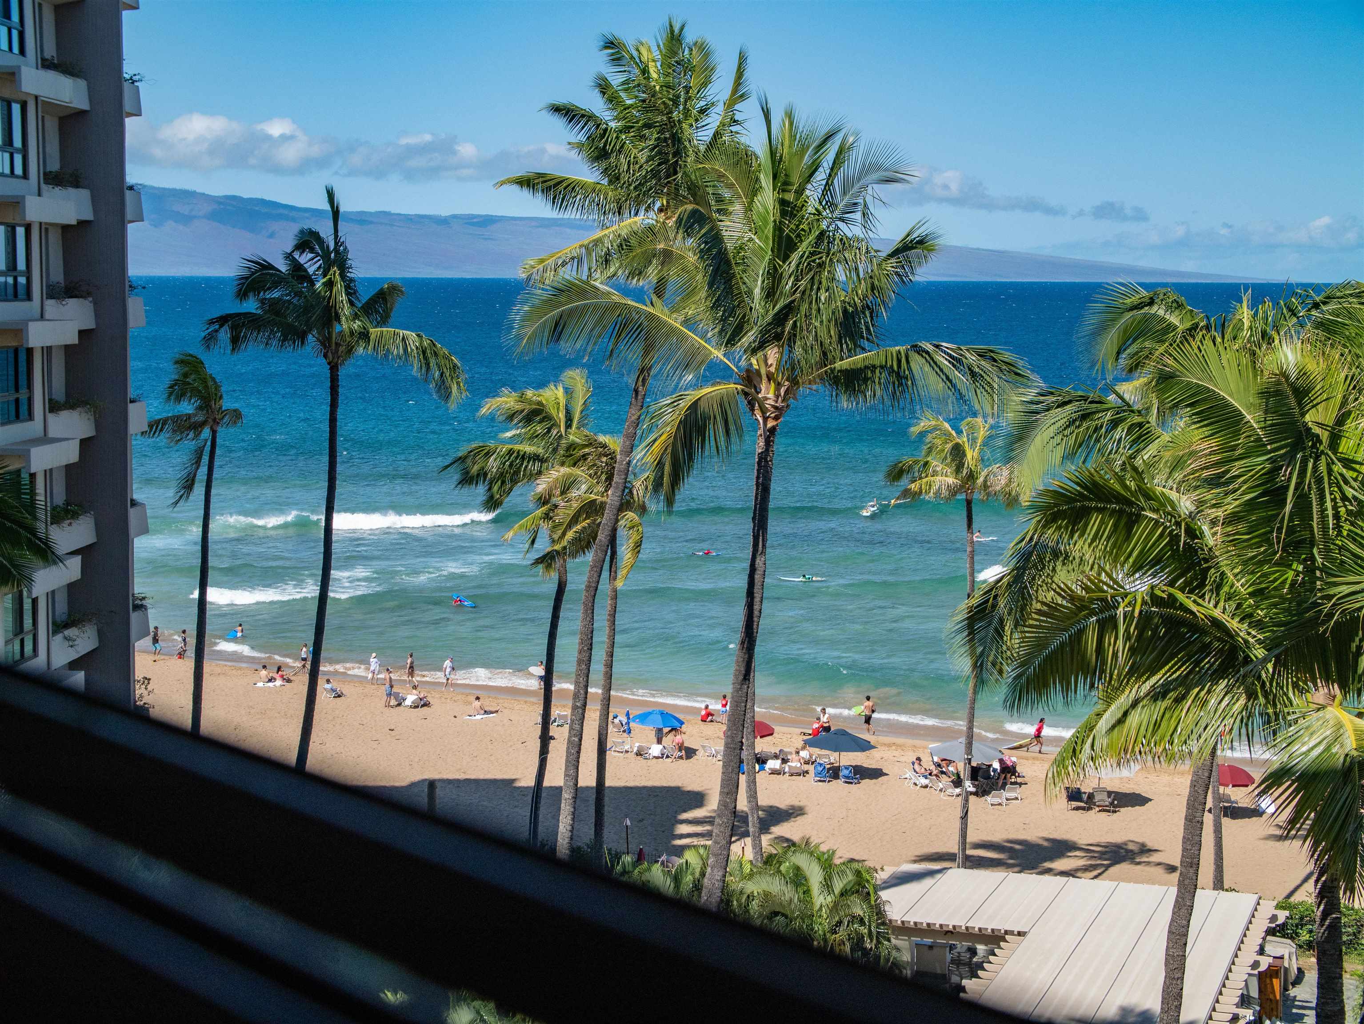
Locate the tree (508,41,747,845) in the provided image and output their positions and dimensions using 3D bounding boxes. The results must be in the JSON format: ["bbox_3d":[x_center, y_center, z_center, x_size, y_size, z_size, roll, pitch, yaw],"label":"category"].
[{"bbox_3d":[-1.381,0.546,59.314,5.703,23.955,5.800,0,5,0],"label":"tree"}]

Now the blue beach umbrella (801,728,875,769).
[{"bbox_3d":[6.150,9.365,98.049,2.799,1.900,2.799,0,5,0],"label":"blue beach umbrella"}]

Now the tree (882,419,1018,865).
[{"bbox_3d":[7.247,4.529,68.725,3.679,14.352,4.000,0,5,0],"label":"tree"}]

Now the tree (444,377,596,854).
[{"bbox_3d":[-4.662,3.595,72.661,4.163,15.340,4.500,0,5,0],"label":"tree"}]

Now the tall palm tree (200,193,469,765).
[{"bbox_3d":[-8.790,1.889,64.467,6.601,20.231,6.300,0,5,0],"label":"tall palm tree"}]

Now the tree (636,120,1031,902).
[{"bbox_3d":[1.505,3.935,40.548,7.790,20.764,7.200,0,5,0],"label":"tree"}]

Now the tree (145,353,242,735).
[{"bbox_3d":[-13.969,3.327,72.641,2.795,15.774,3.300,0,5,0],"label":"tree"}]

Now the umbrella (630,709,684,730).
[{"bbox_3d":[-0.994,8.967,101.845,2.166,2.000,2.166,0,5,0],"label":"umbrella"}]

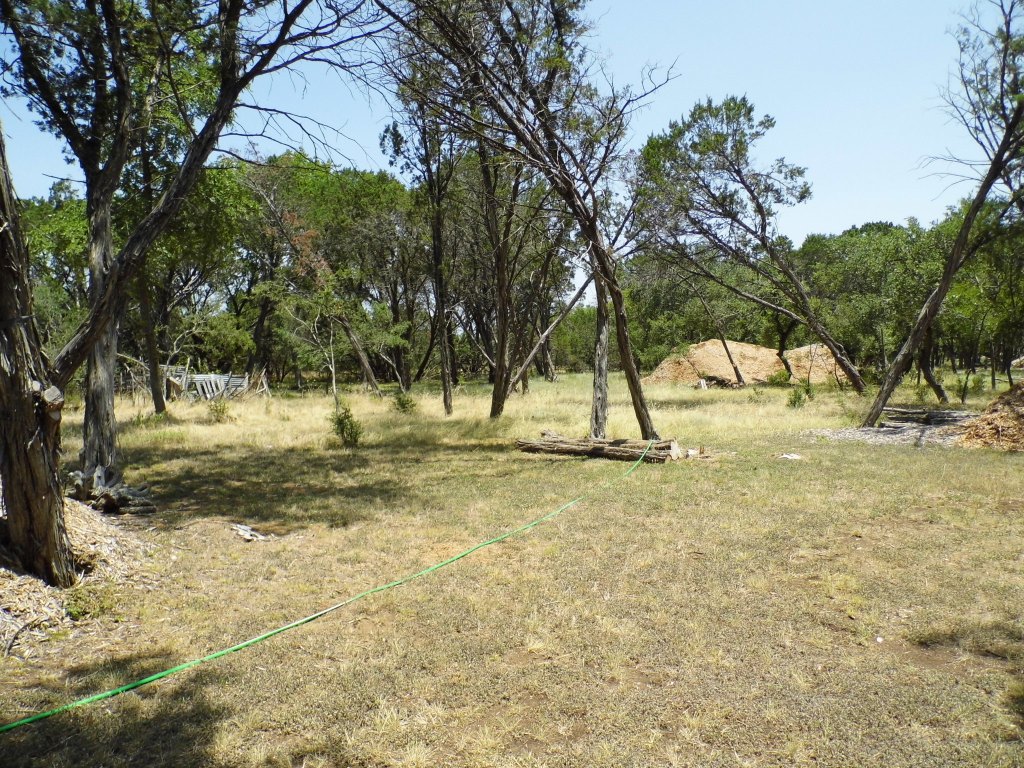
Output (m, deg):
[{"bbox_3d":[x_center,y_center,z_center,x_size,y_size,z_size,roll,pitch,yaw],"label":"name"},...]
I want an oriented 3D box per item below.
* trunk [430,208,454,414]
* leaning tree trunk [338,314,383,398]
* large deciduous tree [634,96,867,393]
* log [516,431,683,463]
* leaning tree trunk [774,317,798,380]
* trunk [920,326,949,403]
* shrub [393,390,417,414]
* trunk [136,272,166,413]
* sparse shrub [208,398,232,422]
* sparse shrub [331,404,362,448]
[{"bbox_3d":[-1.592,-1.581,16.700,0.590,4.670,0.500,0,3,0],"label":"trunk"},{"bbox_3d":[-4.507,-0.818,22.000,1.310,2.500,0.700,0,3,0],"label":"leaning tree trunk"},{"bbox_3d":[8.063,-4.699,25.000,7.840,10.040,6.000,0,3,0],"label":"large deciduous tree"},{"bbox_3d":[1.242,0.930,10.500,2.450,0.320,0.500,1,3,20],"label":"log"},{"bbox_3d":[11.878,-1.515,32.000,1.040,2.810,0.800,0,3,0],"label":"leaning tree trunk"},{"bbox_3d":[11.712,-0.527,20.500,0.780,2.130,0.600,0,3,0],"label":"trunk"},{"bbox_3d":[-2.500,0.442,17.200,0.560,0.580,0.520,0,3,0],"label":"shrub"},{"bbox_3d":[-8.287,-0.920,17.000,0.690,3.290,0.500,0,3,0],"label":"trunk"},{"bbox_3d":[-6.131,0.566,15.500,0.540,0.520,0.500,0,3,0],"label":"sparse shrub"},{"bbox_3d":[-2.618,0.657,11.700,0.510,0.660,0.480,0,3,0],"label":"sparse shrub"}]

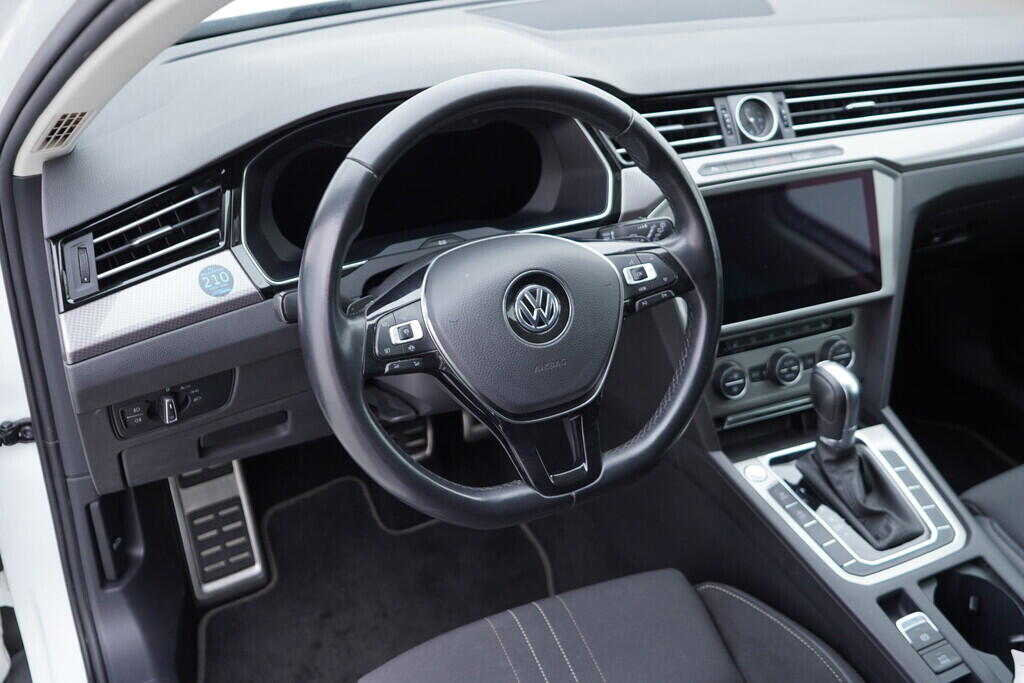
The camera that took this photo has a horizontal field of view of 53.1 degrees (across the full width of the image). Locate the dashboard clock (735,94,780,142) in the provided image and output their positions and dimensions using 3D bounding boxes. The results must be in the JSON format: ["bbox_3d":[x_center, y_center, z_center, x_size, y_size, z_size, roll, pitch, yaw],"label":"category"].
[{"bbox_3d":[0.260,-0.236,1.085,0.050,0.050,0.025,-10,-2,-22],"label":"dashboard clock"}]

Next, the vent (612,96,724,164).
[{"bbox_3d":[0.163,-0.216,1.045,0.138,0.058,0.040,-12,-2,-26],"label":"vent"}]

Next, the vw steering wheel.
[{"bbox_3d":[0.008,-0.031,0.834,0.370,0.360,0.080,-14,7,-23],"label":"vw steering wheel"}]

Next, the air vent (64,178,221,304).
[{"bbox_3d":[-0.287,-0.078,0.800,0.035,0.052,0.152,3,25,45],"label":"air vent"}]

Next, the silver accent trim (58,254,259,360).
[{"bbox_3d":[-0.271,-0.025,0.785,0.165,0.048,0.025,-27,3,-42],"label":"silver accent trim"}]

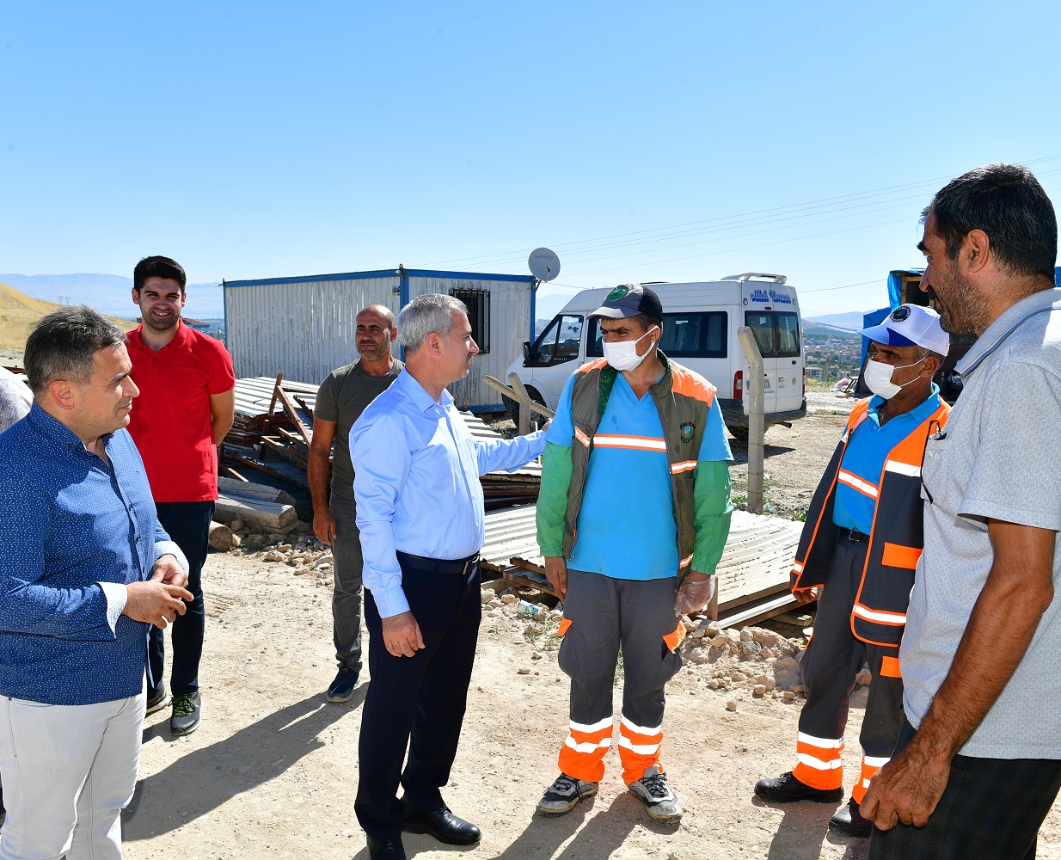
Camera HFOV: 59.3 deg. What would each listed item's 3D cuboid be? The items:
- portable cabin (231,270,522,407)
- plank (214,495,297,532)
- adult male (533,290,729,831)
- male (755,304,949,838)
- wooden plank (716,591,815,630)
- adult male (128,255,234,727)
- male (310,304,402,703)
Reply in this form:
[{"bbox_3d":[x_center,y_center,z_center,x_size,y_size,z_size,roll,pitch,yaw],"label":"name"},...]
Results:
[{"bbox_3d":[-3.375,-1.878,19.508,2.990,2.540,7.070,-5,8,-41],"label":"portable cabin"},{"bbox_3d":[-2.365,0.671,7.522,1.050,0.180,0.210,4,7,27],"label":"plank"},{"bbox_3d":[0.341,0.395,3.080,0.630,1.730,0.400,3,7,19],"label":"adult male"},{"bbox_3d":[1.098,0.445,3.094,0.480,1.700,0.560,-4,8,-36],"label":"male"},{"bbox_3d":[1.436,0.968,5.170,1.050,0.090,0.120,-5,8,-39],"label":"wooden plank"},{"bbox_3d":[-1.383,0.237,3.577,0.530,1.780,0.380,0,6,-3],"label":"adult male"},{"bbox_3d":[-0.690,0.312,4.100,0.510,1.710,0.360,2,7,17],"label":"male"}]

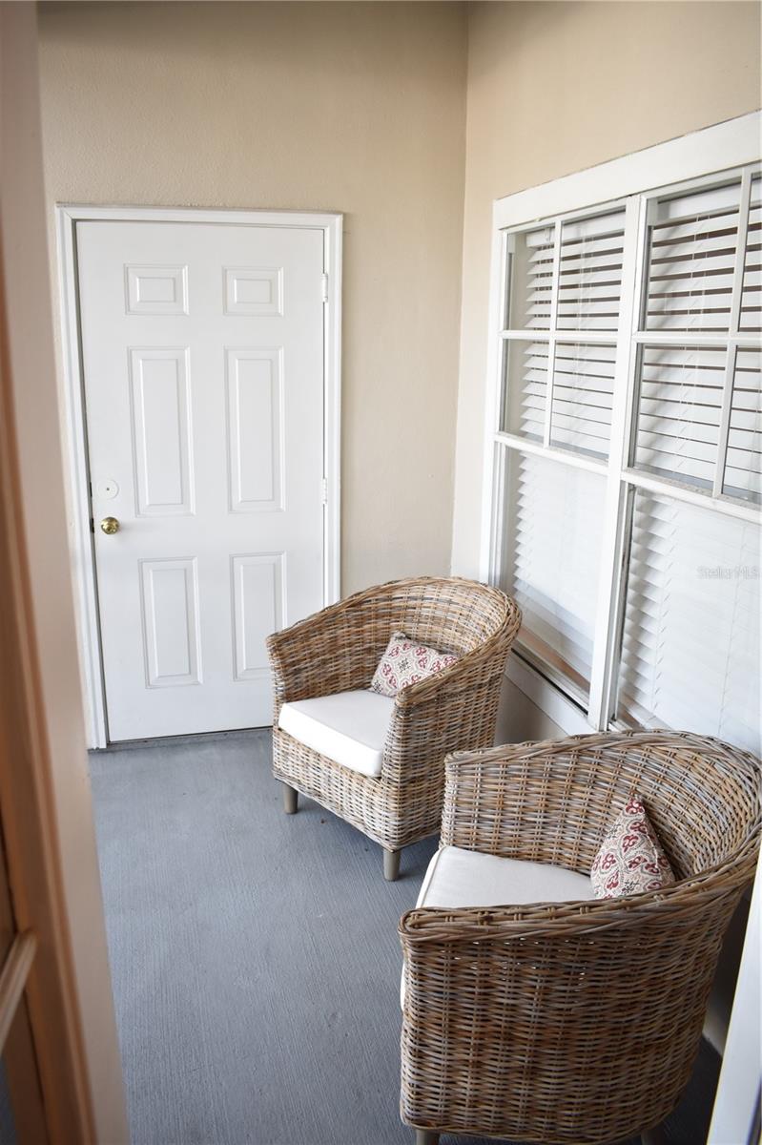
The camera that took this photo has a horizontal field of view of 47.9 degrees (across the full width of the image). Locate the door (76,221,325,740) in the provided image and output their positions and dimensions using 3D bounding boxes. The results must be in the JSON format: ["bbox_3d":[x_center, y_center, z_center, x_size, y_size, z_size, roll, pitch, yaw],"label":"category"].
[{"bbox_3d":[-0.679,-0.308,3.466,0.914,2.032,0.045,-3,15,-13],"label":"door"}]

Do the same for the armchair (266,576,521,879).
[{"bbox_3d":[0.101,0.485,3.002,0.690,0.810,0.720,-11,18,-39],"label":"armchair"}]

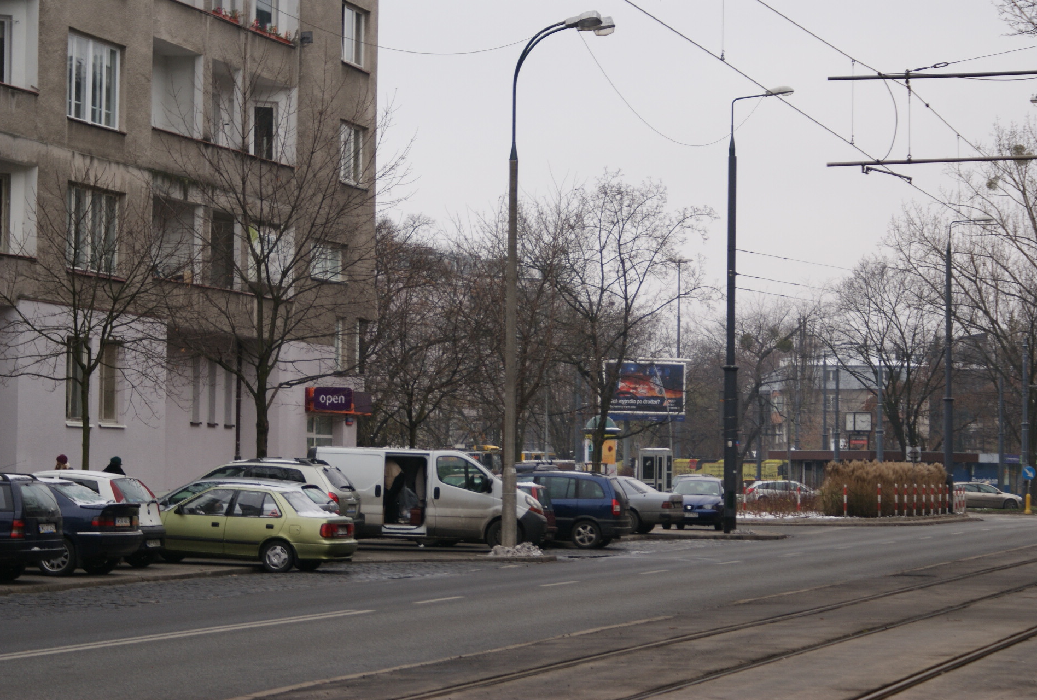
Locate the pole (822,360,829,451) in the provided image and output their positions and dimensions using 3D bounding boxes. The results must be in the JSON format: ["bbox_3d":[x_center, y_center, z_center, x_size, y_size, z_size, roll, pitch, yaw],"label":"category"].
[{"bbox_3d":[19.020,4.875,190.000,0.310,8.932,0.310,1,-2,0],"label":"pole"}]

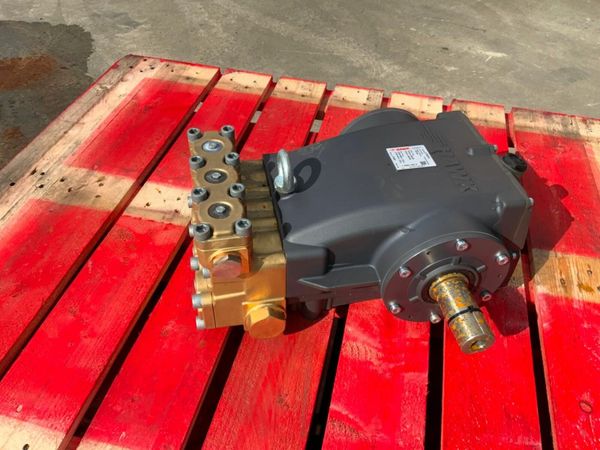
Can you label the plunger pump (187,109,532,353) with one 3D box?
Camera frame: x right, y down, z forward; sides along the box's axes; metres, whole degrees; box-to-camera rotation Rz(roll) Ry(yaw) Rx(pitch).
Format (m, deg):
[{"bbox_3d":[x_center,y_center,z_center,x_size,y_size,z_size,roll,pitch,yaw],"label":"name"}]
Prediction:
[{"bbox_3d":[0.092,0.009,0.686,0.481,0.231,0.371,-7,45,-9],"label":"plunger pump"}]

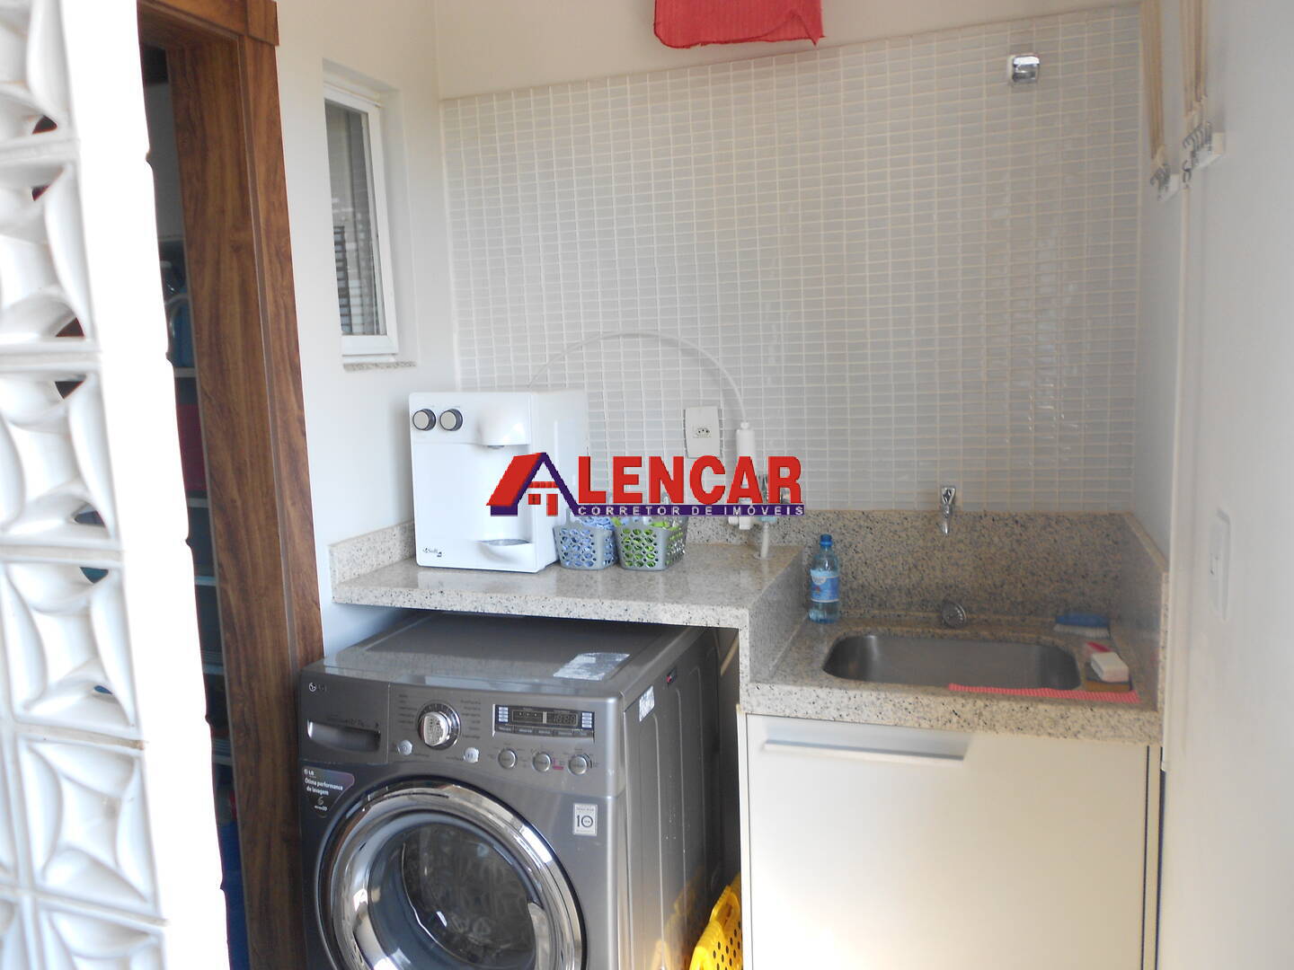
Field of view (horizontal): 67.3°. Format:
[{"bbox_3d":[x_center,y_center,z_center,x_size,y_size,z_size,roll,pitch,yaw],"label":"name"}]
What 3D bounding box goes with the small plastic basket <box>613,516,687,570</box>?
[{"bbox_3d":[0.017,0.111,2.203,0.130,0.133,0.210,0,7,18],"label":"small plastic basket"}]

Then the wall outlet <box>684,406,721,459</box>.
[{"bbox_3d":[0.136,-0.126,2.368,0.079,0.123,0.012,0,8,18],"label":"wall outlet"}]

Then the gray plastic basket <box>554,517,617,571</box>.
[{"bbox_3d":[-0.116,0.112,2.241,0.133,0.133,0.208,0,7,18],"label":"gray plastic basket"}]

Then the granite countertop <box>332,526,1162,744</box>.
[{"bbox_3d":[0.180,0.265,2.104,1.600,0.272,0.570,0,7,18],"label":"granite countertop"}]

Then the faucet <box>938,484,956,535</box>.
[{"bbox_3d":[0.667,0.054,2.154,0.040,0.100,0.135,0,7,18],"label":"faucet"}]

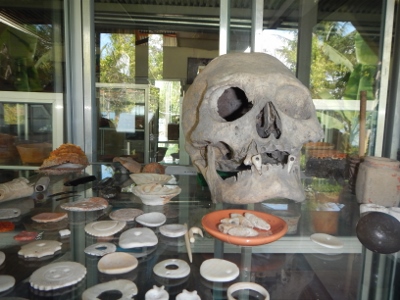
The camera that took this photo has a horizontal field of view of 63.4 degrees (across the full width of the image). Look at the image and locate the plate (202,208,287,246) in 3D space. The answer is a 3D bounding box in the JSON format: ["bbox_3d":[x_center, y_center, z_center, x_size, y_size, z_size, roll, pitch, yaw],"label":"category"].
[{"bbox_3d":[0.035,0.064,0.257,0.068,0.010,0.068,1,7,0],"label":"plate"}]

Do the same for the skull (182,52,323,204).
[{"bbox_3d":[0.059,-0.029,0.393,0.147,0.184,0.202,0,-6,-6],"label":"skull"}]

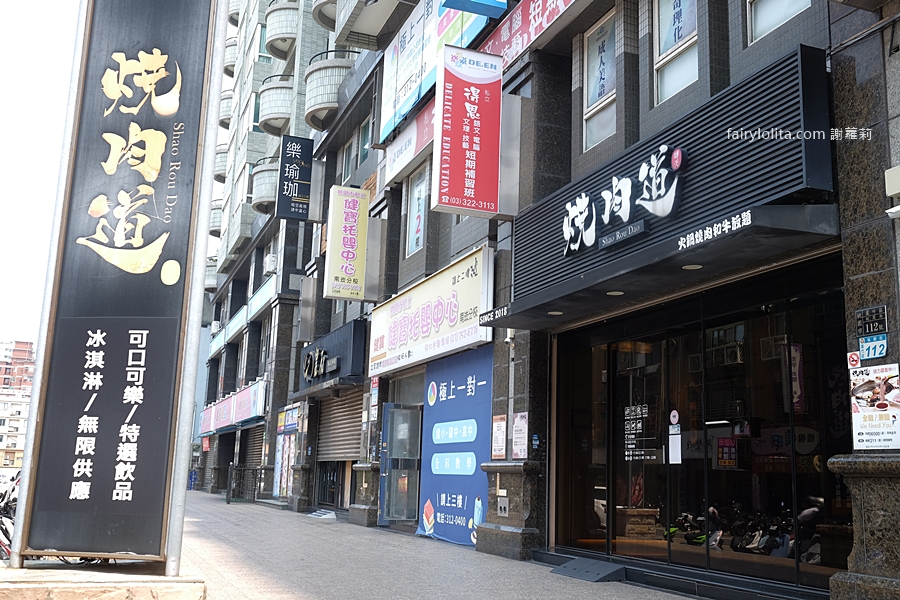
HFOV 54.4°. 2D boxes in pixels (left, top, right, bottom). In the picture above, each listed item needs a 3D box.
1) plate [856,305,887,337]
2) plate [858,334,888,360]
[{"bbox_3d":[3.100,0.157,6.446,0.021,0.199,0.272,7,-13,-21],"label":"plate"},{"bbox_3d":[3.098,0.346,6.411,0.009,0.159,0.234,7,-13,-21],"label":"plate"}]

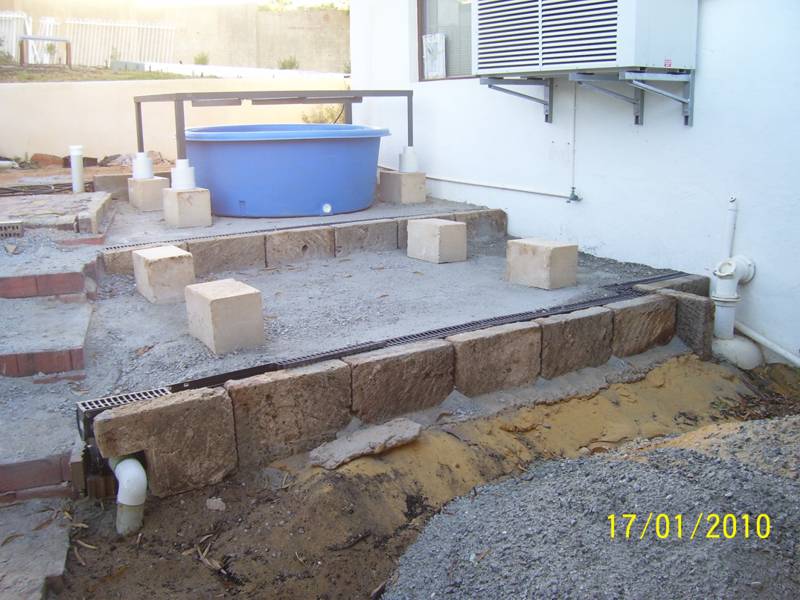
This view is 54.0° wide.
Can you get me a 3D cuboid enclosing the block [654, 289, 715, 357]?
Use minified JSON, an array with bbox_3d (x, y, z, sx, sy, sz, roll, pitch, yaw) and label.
[{"bbox_3d":[1.592,0.135,4.400,0.100,0.345,0.310,-10,16,-31],"label":"block"}]

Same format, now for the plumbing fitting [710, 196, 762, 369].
[{"bbox_3d":[1.907,-0.107,4.389,0.240,0.940,0.260,-10,16,-31],"label":"plumbing fitting"}]

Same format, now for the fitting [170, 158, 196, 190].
[{"bbox_3d":[-1.591,-0.925,5.755,0.165,0.225,0.165,-10,17,-32],"label":"fitting"}]

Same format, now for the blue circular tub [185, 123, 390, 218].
[{"bbox_3d":[-0.912,-1.087,6.420,1.690,0.638,1.690,-1,14,0],"label":"blue circular tub"}]

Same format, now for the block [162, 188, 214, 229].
[{"bbox_3d":[-1.511,-0.662,5.586,0.240,0.241,0.320,-10,16,-31],"label":"block"}]

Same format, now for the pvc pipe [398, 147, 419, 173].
[{"bbox_3d":[0.069,-1.182,6.593,0.155,0.213,0.155,-1,14,0],"label":"pvc pipe"}]

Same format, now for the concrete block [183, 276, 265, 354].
[{"bbox_3d":[-0.807,0.068,3.629,0.237,0.240,0.342,-10,17,-32],"label":"concrete block"}]

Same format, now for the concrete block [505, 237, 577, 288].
[{"bbox_3d":[0.818,-0.210,4.520,0.230,0.245,0.340,-11,17,-35],"label":"concrete block"}]

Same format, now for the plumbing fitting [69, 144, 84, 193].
[{"bbox_3d":[-2.587,-1.044,6.292,0.108,0.400,0.108,-10,17,-32],"label":"plumbing fitting"}]

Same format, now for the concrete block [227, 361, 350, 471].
[{"bbox_3d":[-0.448,0.451,3.153,0.500,0.340,0.120,-10,17,-31],"label":"concrete block"}]

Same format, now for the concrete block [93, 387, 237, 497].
[{"bbox_3d":[-0.846,0.527,2.871,0.485,0.340,0.105,-10,16,-31],"label":"concrete block"}]

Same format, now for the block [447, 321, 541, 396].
[{"bbox_3d":[0.440,0.280,3.660,0.505,0.295,0.105,-10,16,-31],"label":"block"}]

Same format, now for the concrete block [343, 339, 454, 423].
[{"bbox_3d":[0.004,0.356,3.392,0.510,0.295,0.105,-10,16,-31],"label":"concrete block"}]

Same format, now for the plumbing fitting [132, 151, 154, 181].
[{"bbox_3d":[-2.116,-1.107,6.470,0.163,0.220,0.163,-10,17,-31],"label":"plumbing fitting"}]

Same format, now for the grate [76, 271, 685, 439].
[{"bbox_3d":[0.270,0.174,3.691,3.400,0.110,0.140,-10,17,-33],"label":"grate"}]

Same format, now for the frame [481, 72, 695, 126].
[{"bbox_3d":[1.116,-1.238,4.874,0.610,0.315,1.240,-10,17,-31],"label":"frame"}]

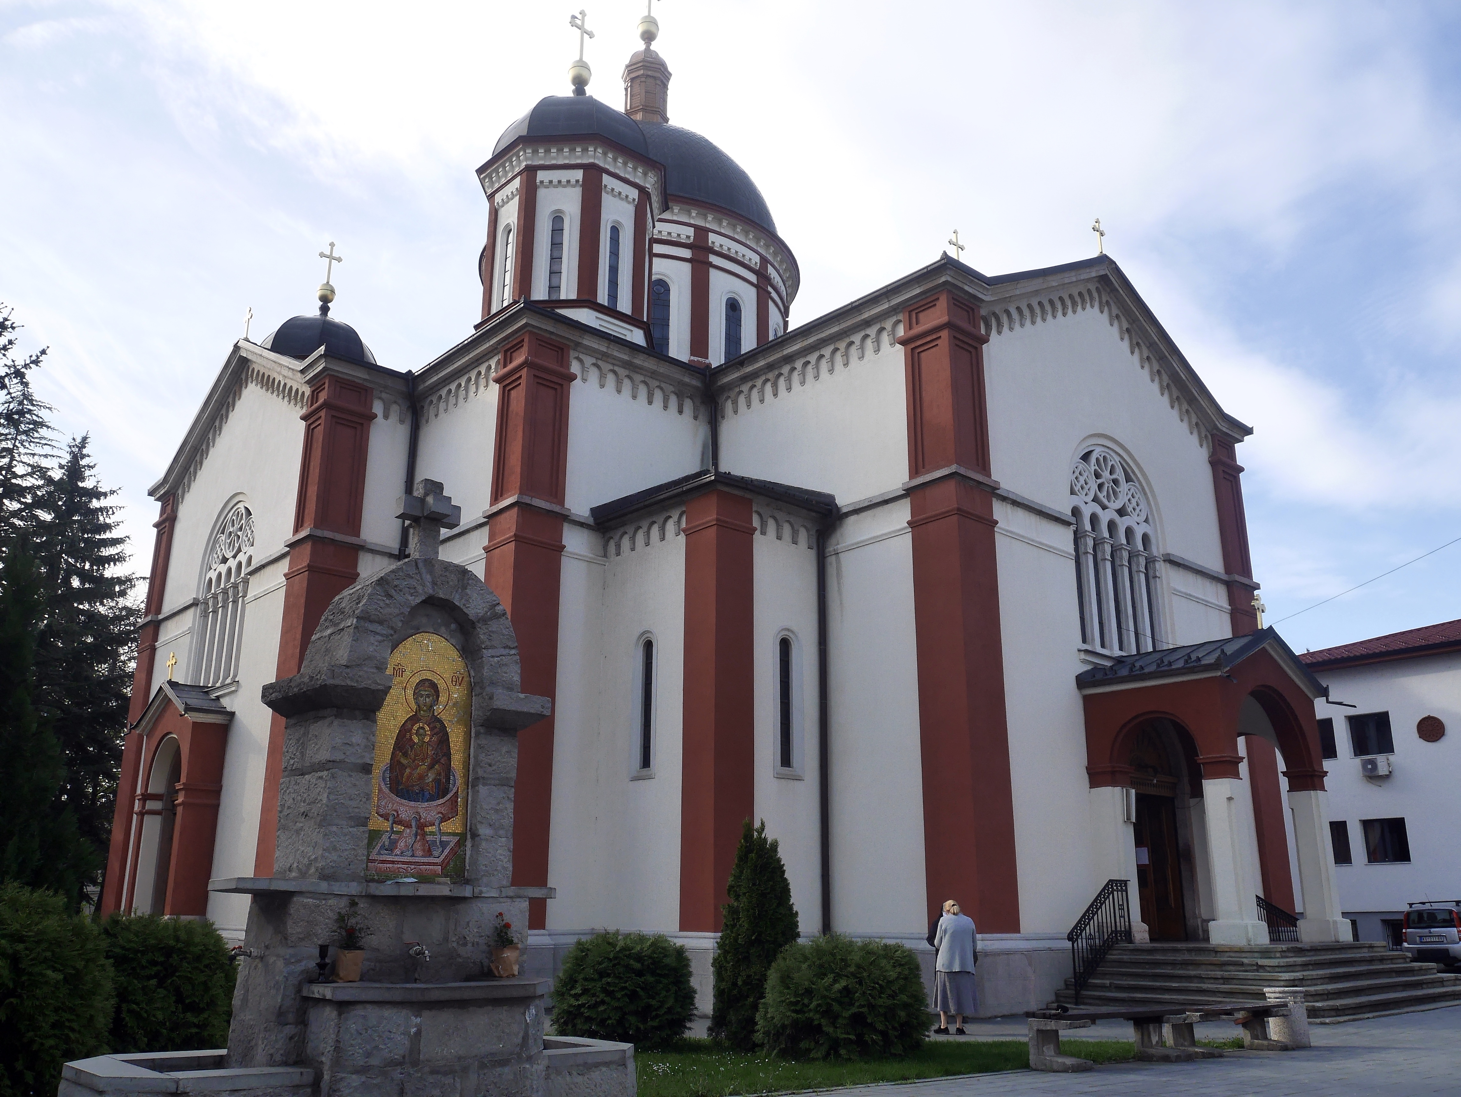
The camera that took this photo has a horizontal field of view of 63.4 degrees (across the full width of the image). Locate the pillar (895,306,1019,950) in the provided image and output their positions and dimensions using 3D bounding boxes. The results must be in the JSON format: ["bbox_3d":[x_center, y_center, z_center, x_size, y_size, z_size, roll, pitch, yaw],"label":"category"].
[{"bbox_3d":[3.618,0.764,18.911,1.093,10.241,1.093,15,-22,-40],"label":"pillar"}]

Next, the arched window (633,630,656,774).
[{"bbox_3d":[-1.288,2.339,17.810,0.220,2.200,0.600,15,-23,-39],"label":"arched window"}]

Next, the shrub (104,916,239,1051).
[{"bbox_3d":[-5.860,4.599,12.538,1.550,1.350,1.500,0,-17,0],"label":"shrub"}]

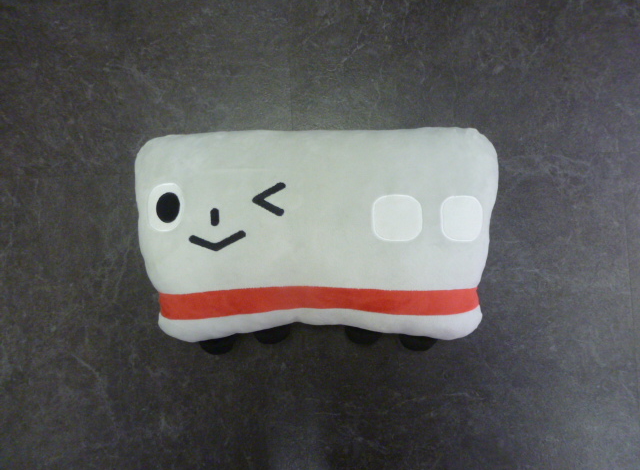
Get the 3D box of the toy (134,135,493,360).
[{"bbox_3d":[-0.004,0.000,0.535,0.427,0.160,0.252,-1,88,0],"label":"toy"}]

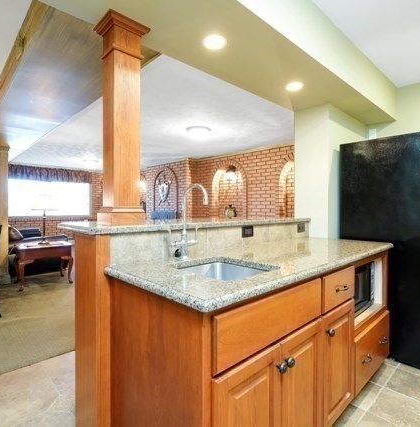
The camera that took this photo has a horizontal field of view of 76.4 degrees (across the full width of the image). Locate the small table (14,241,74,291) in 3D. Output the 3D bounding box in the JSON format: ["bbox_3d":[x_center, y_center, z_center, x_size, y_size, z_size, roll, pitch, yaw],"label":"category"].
[{"bbox_3d":[-2.629,0.798,4.229,0.753,0.590,0.586,-1,1,-42],"label":"small table"}]

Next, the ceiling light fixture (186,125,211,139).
[{"bbox_3d":[-0.161,-1.191,3.988,0.380,0.115,0.380,0,1,0],"label":"ceiling light fixture"}]

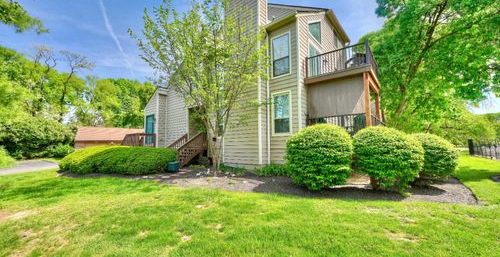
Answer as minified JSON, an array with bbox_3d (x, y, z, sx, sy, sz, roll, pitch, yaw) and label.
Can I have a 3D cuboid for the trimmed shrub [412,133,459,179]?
[{"bbox_3d":[6.501,0.945,7.092,1.527,1.586,1.527,0,-5,0],"label":"trimmed shrub"}]

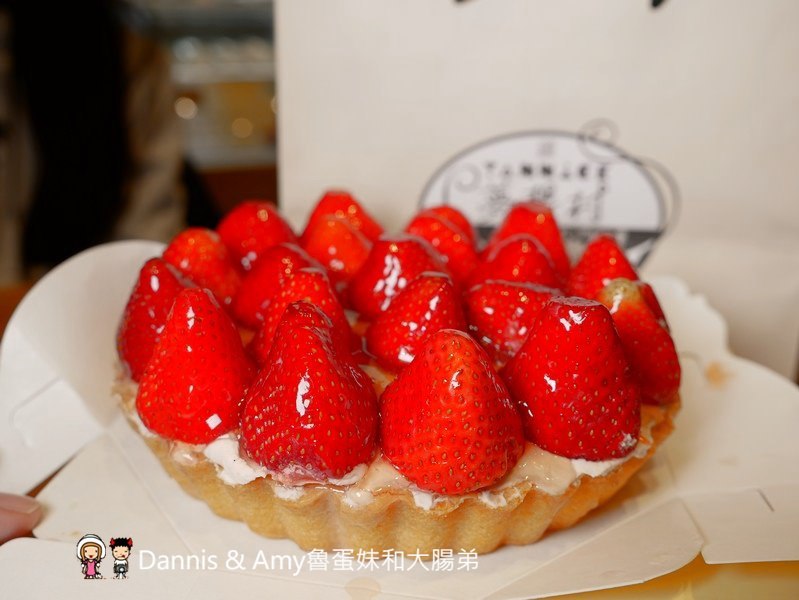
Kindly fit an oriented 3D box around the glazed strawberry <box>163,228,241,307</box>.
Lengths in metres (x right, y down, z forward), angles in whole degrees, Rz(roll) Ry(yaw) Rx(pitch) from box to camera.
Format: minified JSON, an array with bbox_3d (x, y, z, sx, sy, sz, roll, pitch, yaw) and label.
[{"bbox_3d":[-0.067,-0.011,0.265,0.026,0.027,0.026,1,21,0],"label":"glazed strawberry"}]

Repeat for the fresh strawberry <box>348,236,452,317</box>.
[{"bbox_3d":[-0.001,-0.008,0.256,0.031,0.026,0.031,1,21,0],"label":"fresh strawberry"}]

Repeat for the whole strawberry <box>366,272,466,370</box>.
[{"bbox_3d":[0.005,0.005,0.225,0.029,0.027,0.029,1,21,0],"label":"whole strawberry"}]

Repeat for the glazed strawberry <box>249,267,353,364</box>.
[{"bbox_3d":[-0.028,0.008,0.219,0.030,0.035,0.030,1,21,0],"label":"glazed strawberry"}]

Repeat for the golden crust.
[{"bbox_3d":[0.000,0.022,0.247,0.170,0.023,0.170,1,21,0],"label":"golden crust"}]

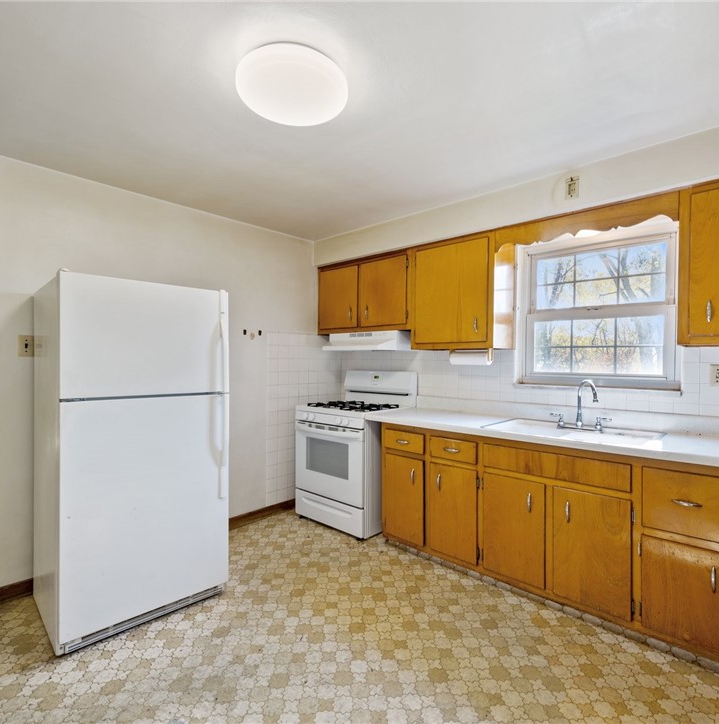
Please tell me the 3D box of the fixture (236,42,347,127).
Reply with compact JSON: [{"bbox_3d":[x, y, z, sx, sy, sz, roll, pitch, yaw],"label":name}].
[{"bbox_3d":[-0.258,-1.044,1.640,0.430,0.080,0.430,0,0,0],"label":"fixture"}]

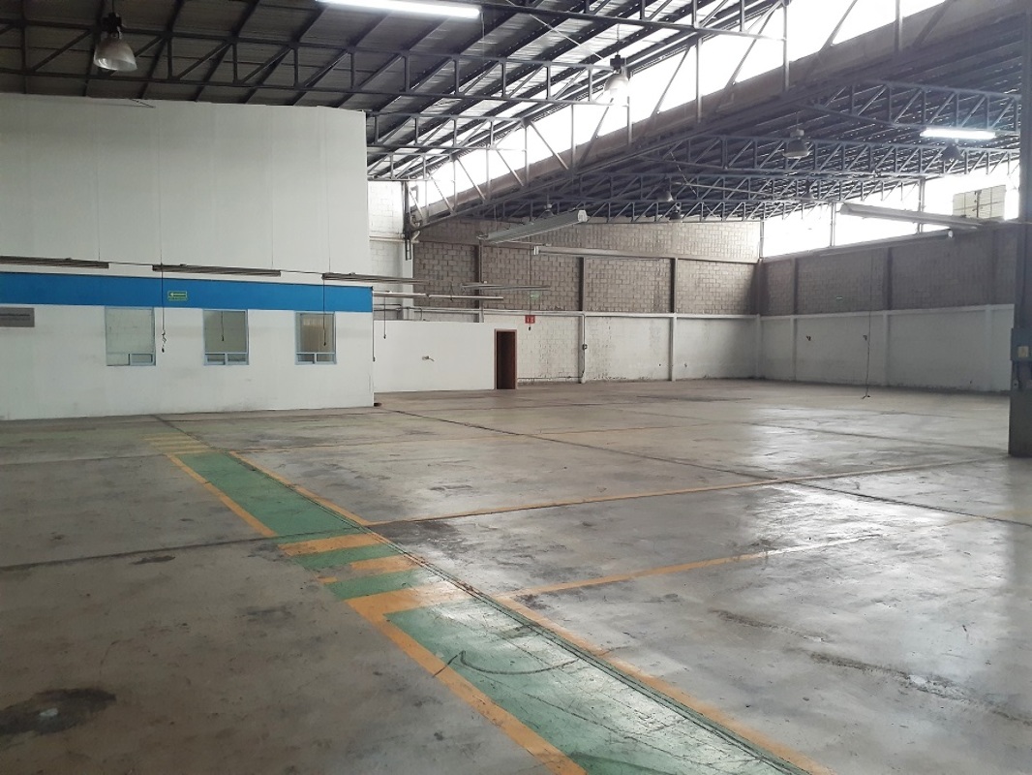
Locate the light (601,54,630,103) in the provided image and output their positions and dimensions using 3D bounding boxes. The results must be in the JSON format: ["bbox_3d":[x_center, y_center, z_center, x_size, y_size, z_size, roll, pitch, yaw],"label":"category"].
[{"bbox_3d":[1.565,-4.808,12.381,0.430,0.600,0.430,0,3,0],"label":"light"}]

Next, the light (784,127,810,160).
[{"bbox_3d":[5.046,-4.394,14.446,0.440,0.500,0.440,-2,3,-30],"label":"light"}]

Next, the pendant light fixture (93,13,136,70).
[{"bbox_3d":[-4.435,-3.847,8.894,0.430,0.600,0.430,-2,3,-30],"label":"pendant light fixture"}]

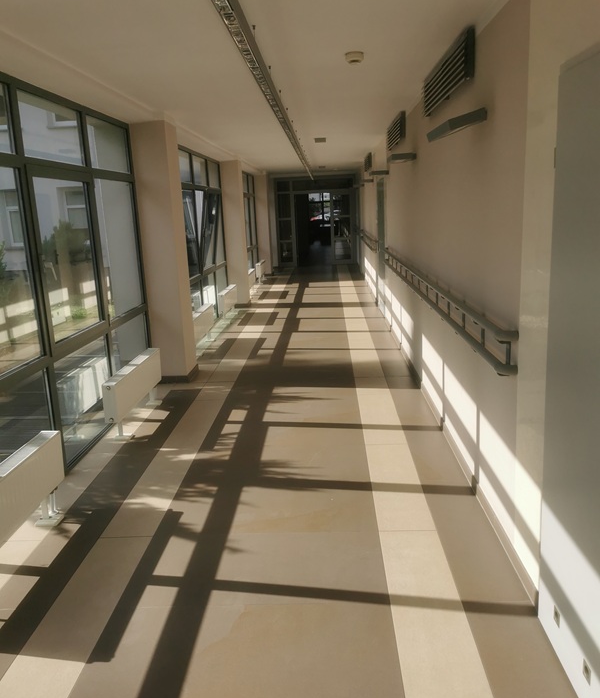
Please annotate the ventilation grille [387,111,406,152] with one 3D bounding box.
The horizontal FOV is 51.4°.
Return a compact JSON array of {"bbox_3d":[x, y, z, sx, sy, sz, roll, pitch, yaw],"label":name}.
[{"bbox_3d":[1.058,-2.380,6.884,0.055,0.260,1.340,-2,13,3],"label":"ventilation grille"}]

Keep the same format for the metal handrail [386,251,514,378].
[{"bbox_3d":[1.026,-0.609,5.442,0.090,0.200,5.640,-2,13,3],"label":"metal handrail"}]

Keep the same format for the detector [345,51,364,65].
[{"bbox_3d":[0.336,-1.782,3.832,0.107,0.055,0.107,-2,13,3],"label":"detector"}]

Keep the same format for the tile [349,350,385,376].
[{"bbox_3d":[0.712,0.146,6.723,0.295,0.010,1.210,-2,13,3],"label":"tile"}]

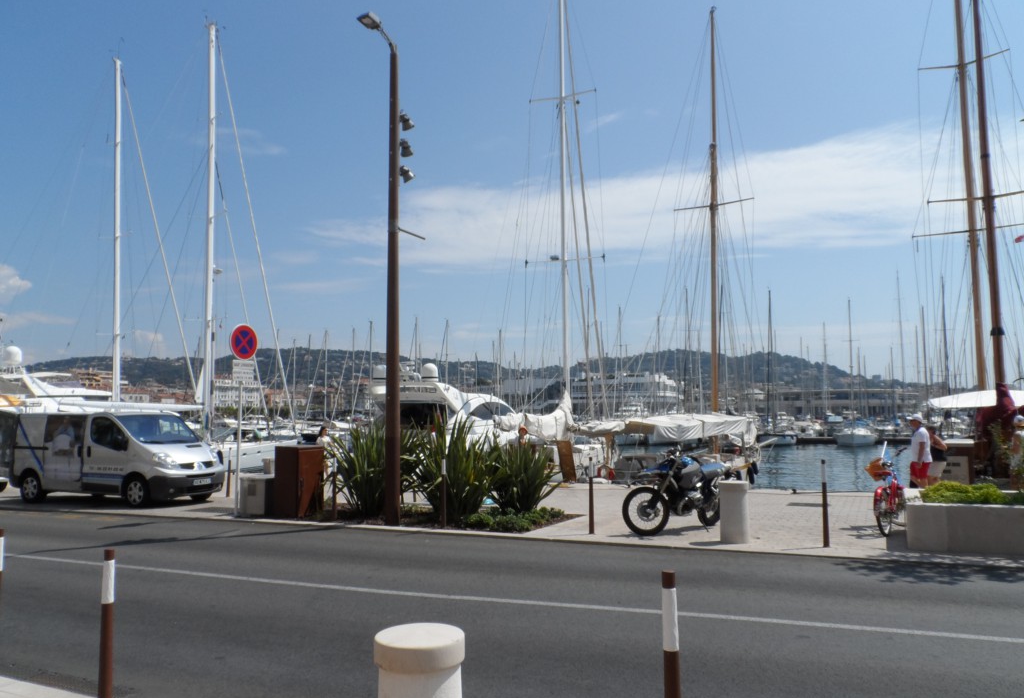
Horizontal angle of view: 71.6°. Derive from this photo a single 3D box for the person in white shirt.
[{"bbox_3d":[7.581,2.077,13.185,0.420,1.710,0.470,-3,-6,27],"label":"person in white shirt"}]

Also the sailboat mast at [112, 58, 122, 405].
[{"bbox_3d":[-21.525,-5.753,38.742,0.320,21.140,0.320,-5,-6,21],"label":"sailboat mast"}]

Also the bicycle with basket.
[{"bbox_3d":[5.563,2.104,10.470,0.600,1.170,1.750,-6,-8,40],"label":"bicycle with basket"}]

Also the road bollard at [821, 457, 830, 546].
[{"bbox_3d":[4.154,2.041,9.418,0.080,1.130,0.080,-2,-6,22],"label":"road bollard"}]

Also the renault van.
[{"bbox_3d":[-8.894,2.466,16.157,4.800,1.970,1.930,-3,-7,21],"label":"renault van"}]

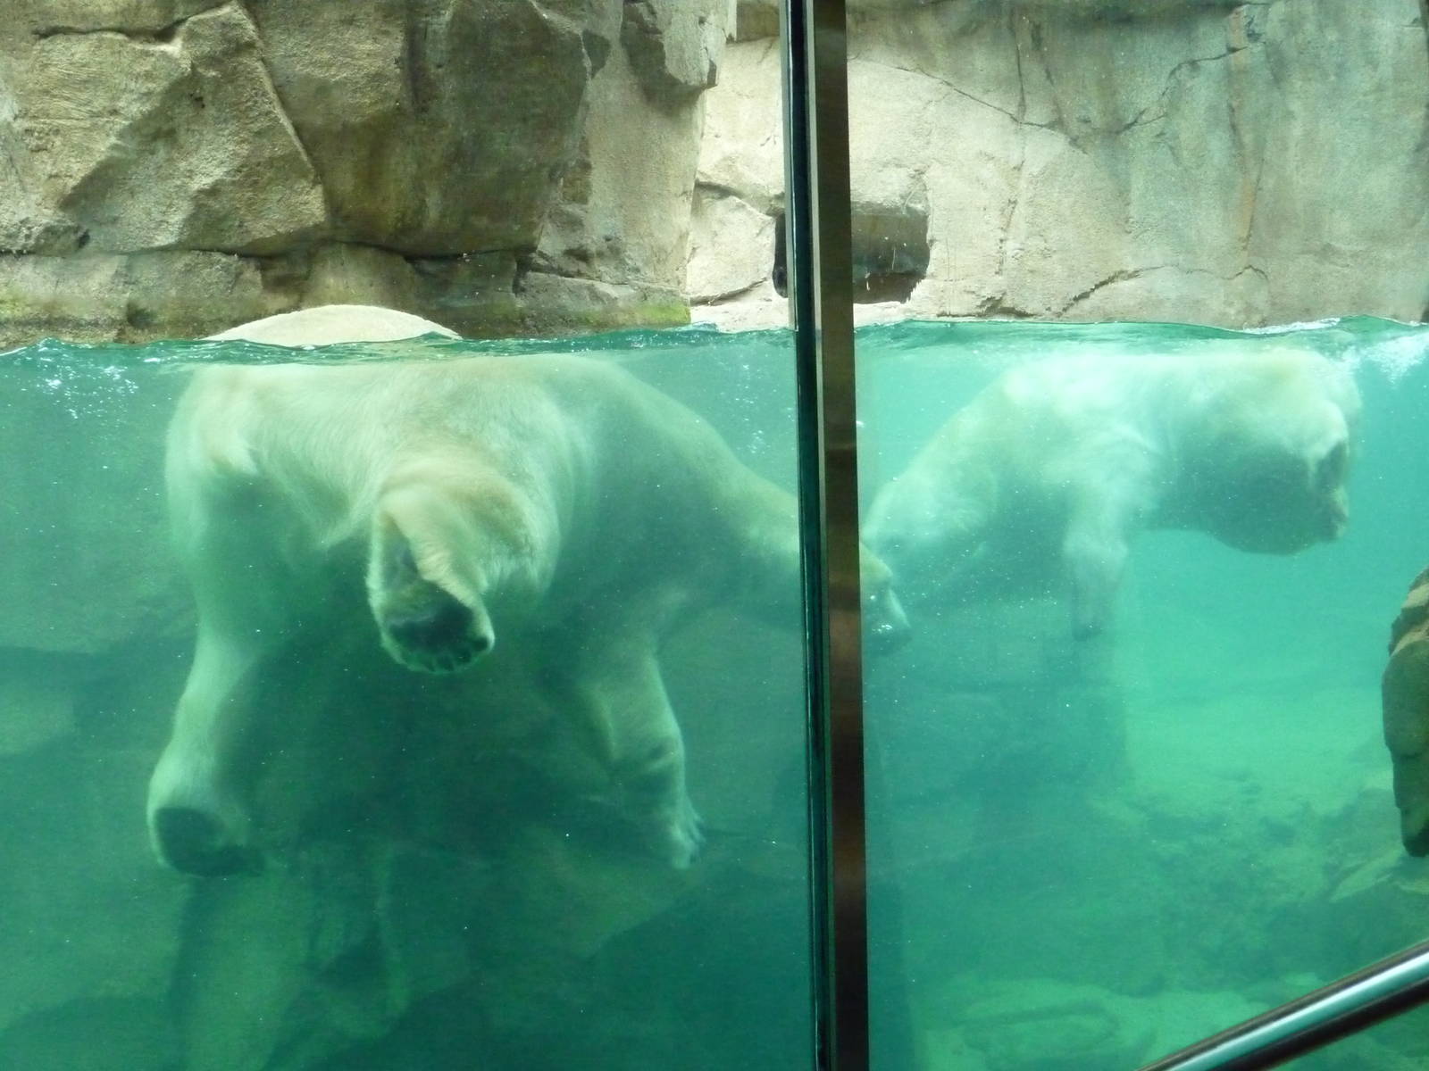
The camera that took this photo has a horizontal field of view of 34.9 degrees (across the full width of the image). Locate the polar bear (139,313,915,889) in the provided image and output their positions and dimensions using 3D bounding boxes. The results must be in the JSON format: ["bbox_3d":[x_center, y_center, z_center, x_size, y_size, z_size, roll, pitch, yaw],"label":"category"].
[{"bbox_3d":[-0.270,0.130,5.600,2.120,1.350,0.900,-4,4,-43],"label":"polar bear"}]

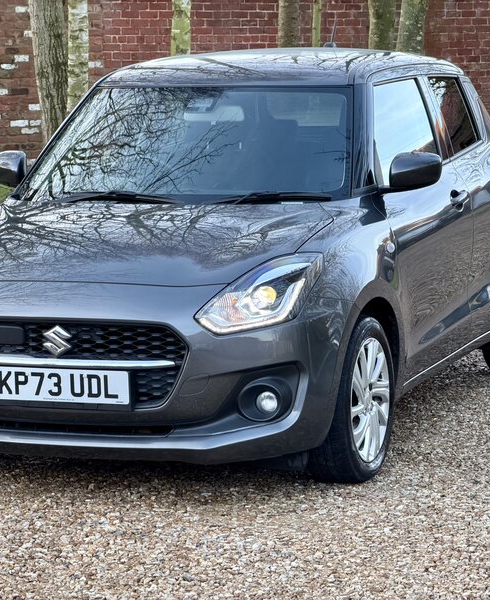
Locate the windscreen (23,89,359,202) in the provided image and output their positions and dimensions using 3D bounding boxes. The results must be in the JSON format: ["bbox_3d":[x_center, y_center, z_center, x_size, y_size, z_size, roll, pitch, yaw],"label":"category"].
[{"bbox_3d":[-0.190,-0.560,8.767,1.340,0.120,0.760,1,43,20],"label":"windscreen"}]

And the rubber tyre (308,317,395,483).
[{"bbox_3d":[0.358,0.346,8.113,0.190,0.605,0.605,1,8,20],"label":"rubber tyre"}]

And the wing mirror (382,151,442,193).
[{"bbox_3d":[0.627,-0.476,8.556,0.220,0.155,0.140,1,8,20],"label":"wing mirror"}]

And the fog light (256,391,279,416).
[{"bbox_3d":[0.081,0.334,7.660,0.085,0.085,0.060,1,8,20],"label":"fog light"}]

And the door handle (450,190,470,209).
[{"bbox_3d":[0.854,-0.398,9.149,0.050,0.055,0.190,1,8,20],"label":"door handle"}]

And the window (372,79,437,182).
[{"bbox_3d":[0.600,-0.658,8.961,0.040,0.410,0.960,-23,-1,22],"label":"window"}]

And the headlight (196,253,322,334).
[{"bbox_3d":[0.053,-0.023,7.671,0.325,0.250,0.440,1,8,20],"label":"headlight"}]

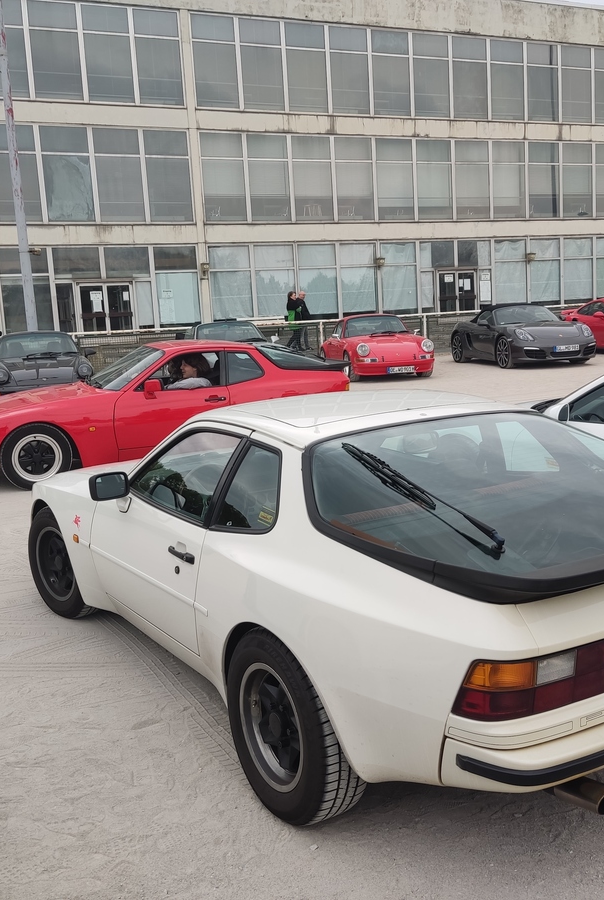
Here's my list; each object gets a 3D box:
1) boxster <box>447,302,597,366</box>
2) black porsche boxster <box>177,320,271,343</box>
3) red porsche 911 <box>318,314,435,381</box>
[{"bbox_3d":[4.693,-2.548,18.955,1.830,1.285,4.370,-5,10,-12],"label":"boxster"},{"bbox_3d":[-1.480,-1.800,16.600,1.650,1.290,4.220,-5,10,-15],"label":"black porsche boxster"},{"bbox_3d":[1.426,-2.128,17.650,1.650,1.320,4.150,-5,9,-12],"label":"red porsche 911"}]

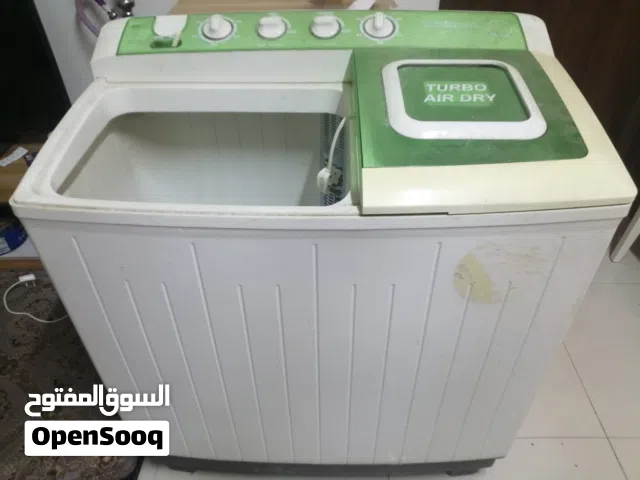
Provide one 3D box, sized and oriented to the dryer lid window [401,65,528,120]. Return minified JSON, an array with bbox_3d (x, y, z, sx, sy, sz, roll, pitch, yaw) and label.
[{"bbox_3d":[0.237,-0.253,0.816,0.193,0.012,0.183,0,47,1],"label":"dryer lid window"}]

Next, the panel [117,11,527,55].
[{"bbox_3d":[0.002,-0.413,0.944,0.784,0.035,0.122,0,60,1],"label":"panel"}]

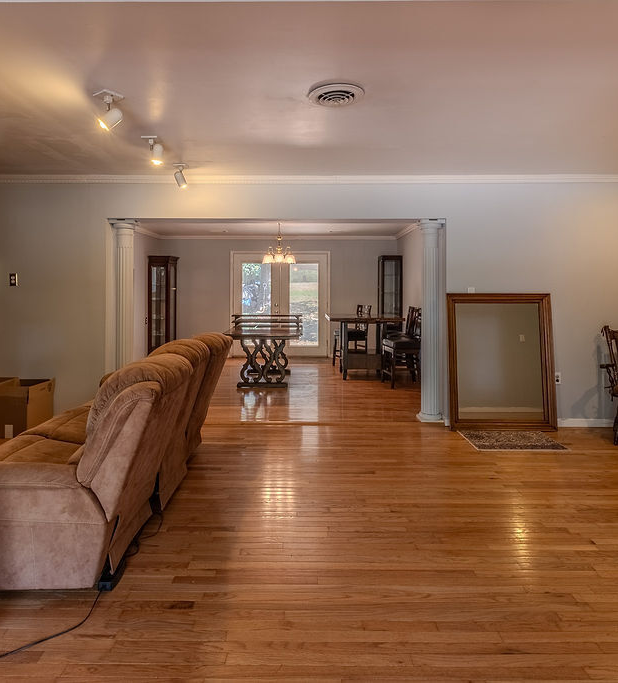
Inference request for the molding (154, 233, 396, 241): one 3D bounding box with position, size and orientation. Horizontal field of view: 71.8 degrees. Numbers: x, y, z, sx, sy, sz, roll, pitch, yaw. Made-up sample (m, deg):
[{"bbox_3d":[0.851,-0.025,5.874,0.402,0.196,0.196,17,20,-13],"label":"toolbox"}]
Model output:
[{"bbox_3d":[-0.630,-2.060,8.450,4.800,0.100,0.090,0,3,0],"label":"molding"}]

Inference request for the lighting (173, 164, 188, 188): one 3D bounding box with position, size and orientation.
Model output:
[{"bbox_3d":[-1.144,-1.469,3.800,0.125,0.190,0.130,2,4,37],"label":"lighting"}]

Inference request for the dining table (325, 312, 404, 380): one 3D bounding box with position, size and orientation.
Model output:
[{"bbox_3d":[0.832,0.071,6.550,1.070,0.915,1.050,0,4,0],"label":"dining table"}]

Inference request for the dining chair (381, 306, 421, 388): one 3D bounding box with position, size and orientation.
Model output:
[{"bbox_3d":[1.345,0.075,5.930,0.530,1.060,0.450,-1,4,-10],"label":"dining chair"}]

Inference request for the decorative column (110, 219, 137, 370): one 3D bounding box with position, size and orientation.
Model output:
[{"bbox_3d":[-1.840,-0.220,4.290,0.245,2.000,0.245,0,3,0],"label":"decorative column"}]

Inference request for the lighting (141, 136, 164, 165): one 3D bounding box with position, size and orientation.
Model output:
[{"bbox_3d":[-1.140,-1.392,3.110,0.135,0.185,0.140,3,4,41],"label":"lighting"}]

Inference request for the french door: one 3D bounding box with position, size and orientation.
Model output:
[{"bbox_3d":[-0.574,-0.735,8.470,1.970,2.110,0.110,0,3,0],"label":"french door"}]

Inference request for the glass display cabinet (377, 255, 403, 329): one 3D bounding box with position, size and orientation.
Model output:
[{"bbox_3d":[1.570,-0.636,8.220,0.390,1.980,0.460,0,3,0],"label":"glass display cabinet"}]

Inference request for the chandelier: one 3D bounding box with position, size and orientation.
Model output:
[{"bbox_3d":[-0.478,-1.560,6.800,0.540,0.650,0.540,0,4,0],"label":"chandelier"}]

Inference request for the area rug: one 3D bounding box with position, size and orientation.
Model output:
[{"bbox_3d":[1.785,0.865,3.780,0.760,0.012,0.500,0,6,0],"label":"area rug"}]

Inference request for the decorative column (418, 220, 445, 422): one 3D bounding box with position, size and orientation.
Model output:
[{"bbox_3d":[1.235,-0.215,4.300,0.245,2.000,0.245,0,3,0],"label":"decorative column"}]

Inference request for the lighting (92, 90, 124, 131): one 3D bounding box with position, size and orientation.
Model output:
[{"bbox_3d":[-1.147,-1.321,2.430,0.170,0.200,0.155,-1,3,-21],"label":"lighting"}]

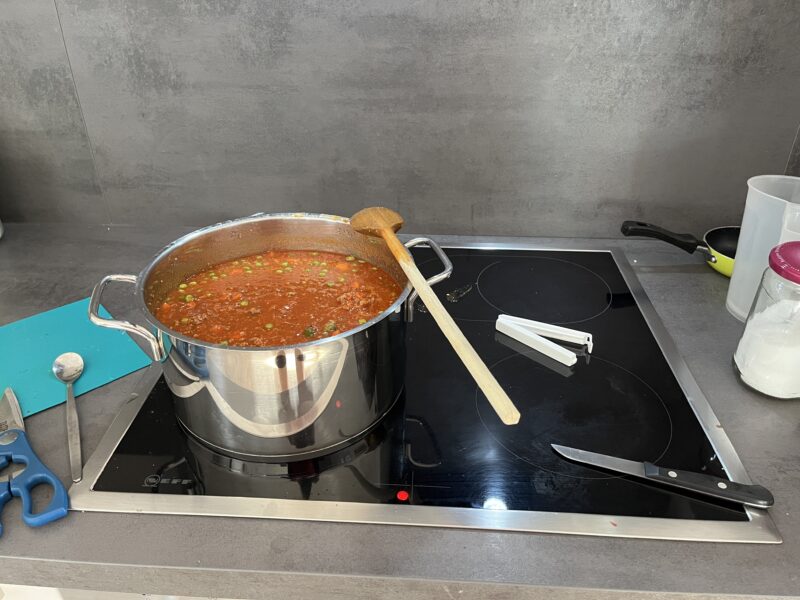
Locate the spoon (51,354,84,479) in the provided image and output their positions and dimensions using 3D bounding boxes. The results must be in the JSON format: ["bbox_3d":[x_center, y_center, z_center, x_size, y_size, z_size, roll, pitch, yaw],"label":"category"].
[{"bbox_3d":[-0.330,0.109,0.604,0.033,0.018,0.199,-15,37,-22],"label":"spoon"}]

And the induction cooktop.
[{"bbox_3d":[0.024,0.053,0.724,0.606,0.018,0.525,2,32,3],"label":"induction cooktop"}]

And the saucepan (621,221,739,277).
[{"bbox_3d":[0.437,-0.076,0.858,0.253,0.066,0.126,2,32,3],"label":"saucepan"}]

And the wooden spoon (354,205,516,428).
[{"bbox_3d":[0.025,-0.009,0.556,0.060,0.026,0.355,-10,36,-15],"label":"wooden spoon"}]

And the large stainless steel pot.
[{"bbox_3d":[-0.119,0.025,0.634,0.347,0.131,0.271,-9,33,-13],"label":"large stainless steel pot"}]

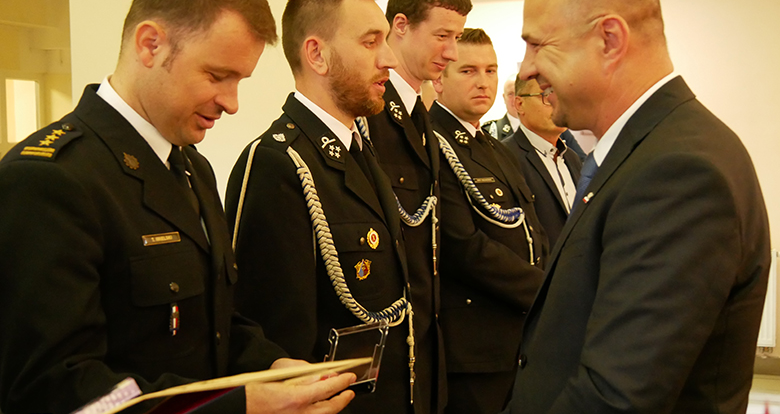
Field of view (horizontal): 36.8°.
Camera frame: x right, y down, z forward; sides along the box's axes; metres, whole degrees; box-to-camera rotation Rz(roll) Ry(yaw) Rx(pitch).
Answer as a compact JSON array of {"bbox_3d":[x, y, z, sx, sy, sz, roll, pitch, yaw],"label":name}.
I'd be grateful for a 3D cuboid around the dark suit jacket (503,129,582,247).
[{"bbox_3d":[0.490,0.110,3.770,0.310,0.750,0.530,3,5,43],"label":"dark suit jacket"}]

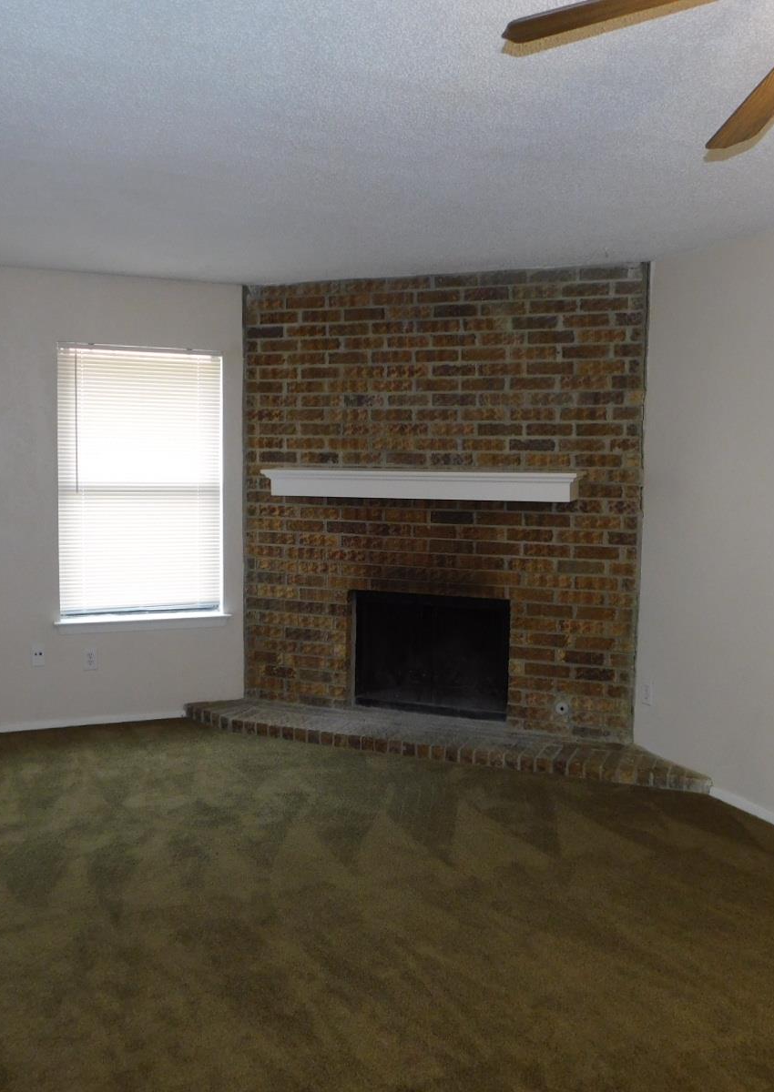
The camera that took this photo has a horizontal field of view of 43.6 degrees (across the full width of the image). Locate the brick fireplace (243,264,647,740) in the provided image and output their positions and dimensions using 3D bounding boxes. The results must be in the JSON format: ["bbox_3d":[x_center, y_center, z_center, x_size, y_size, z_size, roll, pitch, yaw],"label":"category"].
[{"bbox_3d":[0.253,-0.244,5.259,2.212,2.362,0.300,3,5,20],"label":"brick fireplace"}]

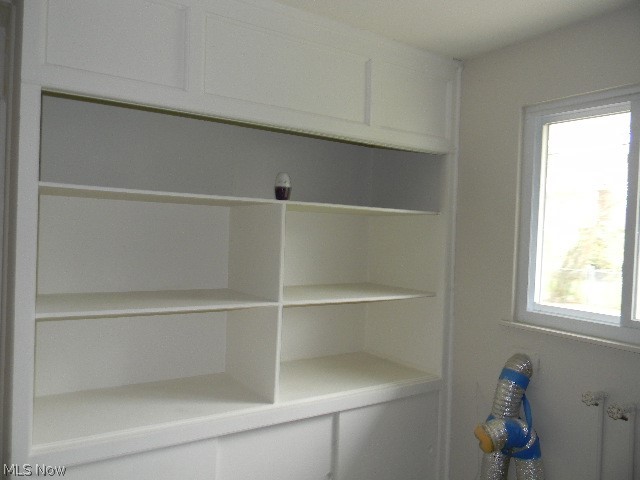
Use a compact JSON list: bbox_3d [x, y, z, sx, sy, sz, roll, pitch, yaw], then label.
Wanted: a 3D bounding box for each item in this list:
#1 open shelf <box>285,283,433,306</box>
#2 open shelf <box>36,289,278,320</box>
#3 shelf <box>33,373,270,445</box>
[{"bbox_3d":[0.066,0.248,2.386,0.809,0.022,0.496,1,1,-33],"label":"open shelf"},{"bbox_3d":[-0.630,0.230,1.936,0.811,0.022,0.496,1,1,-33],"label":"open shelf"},{"bbox_3d":[-0.637,0.613,1.932,0.811,0.027,0.514,1,1,-33],"label":"shelf"}]

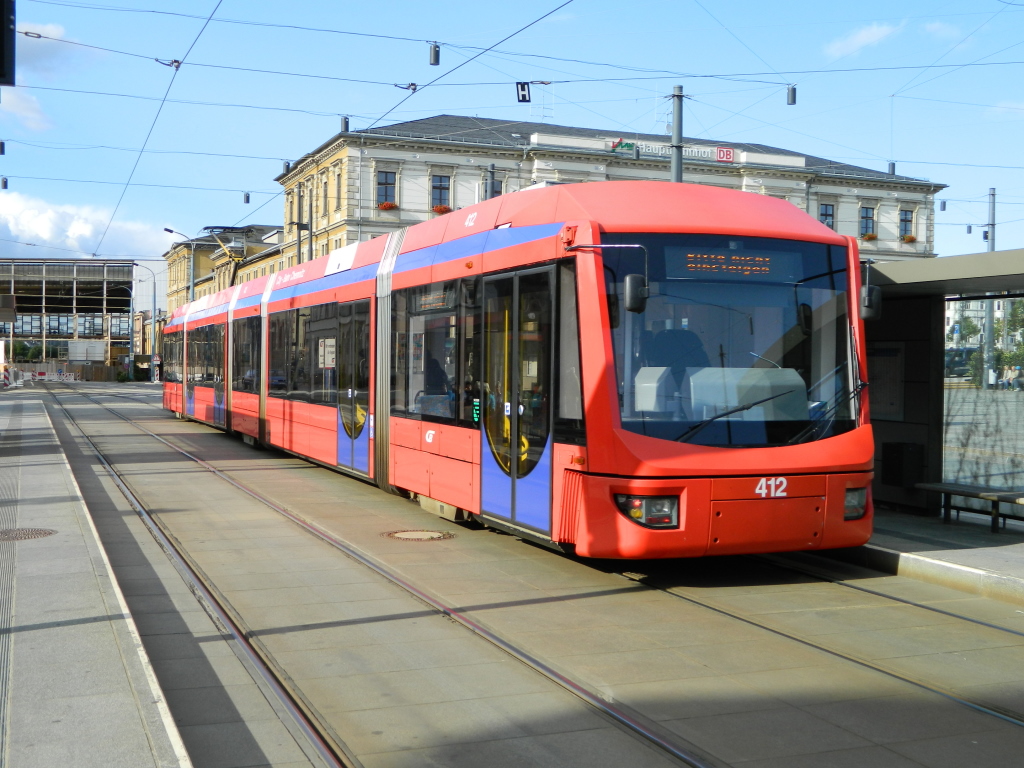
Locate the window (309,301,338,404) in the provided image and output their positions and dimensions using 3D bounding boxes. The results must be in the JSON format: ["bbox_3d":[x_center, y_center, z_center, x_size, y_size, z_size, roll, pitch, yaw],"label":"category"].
[{"bbox_3d":[-2.676,-0.405,17.228,0.080,1.440,1.780,0,1,-22],"label":"window"}]

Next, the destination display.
[{"bbox_3d":[1.765,-0.936,9.667,1.270,0.240,0.120,0,1,-22],"label":"destination display"}]

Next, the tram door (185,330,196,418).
[{"bbox_3d":[-8.202,-0.271,31.000,0.100,2.200,1.650,0,1,-22],"label":"tram door"}]

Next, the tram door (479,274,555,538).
[{"bbox_3d":[0.038,0.126,10.460,0.100,2.200,1.640,0,1,-22],"label":"tram door"}]

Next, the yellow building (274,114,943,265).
[{"bbox_3d":[7.470,-9.222,89.945,46.200,19.192,20.700,0,1,-22],"label":"yellow building"}]

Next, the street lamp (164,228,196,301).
[{"bbox_3d":[-20.076,-4.486,73.221,1.720,9.750,0.300,0,1,-22],"label":"street lamp"}]

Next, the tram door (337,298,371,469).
[{"bbox_3d":[-2.036,0.026,15.629,0.100,2.200,1.620,0,1,-22],"label":"tram door"}]

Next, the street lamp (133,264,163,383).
[{"bbox_3d":[-30.006,-4.971,98.755,1.720,9.740,0.300,0,1,-22],"label":"street lamp"}]

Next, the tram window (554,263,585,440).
[{"bbox_3d":[0.471,-0.244,9.436,0.080,1.440,0.510,0,1,-22],"label":"tram window"}]

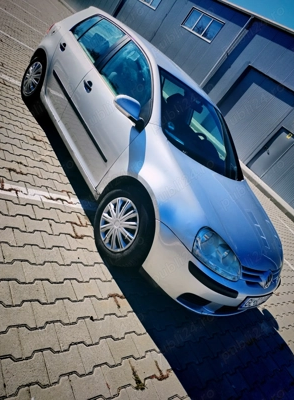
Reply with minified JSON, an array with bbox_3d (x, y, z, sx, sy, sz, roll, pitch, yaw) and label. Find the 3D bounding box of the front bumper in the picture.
[{"bbox_3d":[0.687,0.603,2.551,1.740,0.470,0.660,14,32,-48],"label":"front bumper"}]

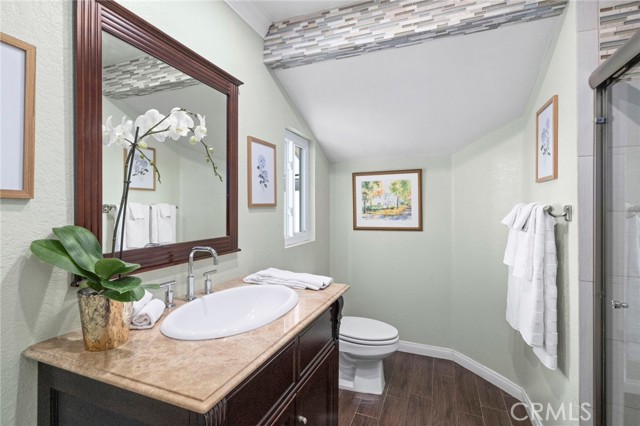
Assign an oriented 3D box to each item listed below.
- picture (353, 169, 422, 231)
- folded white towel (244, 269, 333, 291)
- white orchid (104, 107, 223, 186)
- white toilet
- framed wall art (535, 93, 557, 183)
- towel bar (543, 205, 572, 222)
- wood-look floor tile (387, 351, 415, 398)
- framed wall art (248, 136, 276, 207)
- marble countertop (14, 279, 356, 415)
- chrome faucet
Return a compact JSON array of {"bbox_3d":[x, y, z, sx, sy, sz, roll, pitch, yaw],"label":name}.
[{"bbox_3d":[0.585,-0.105,2.511,0.605,0.528,0.025,-1,1,23],"label":"picture"},{"bbox_3d":[-0.157,0.317,1.360,0.425,0.042,0.165,-1,1,23],"label":"folded white towel"},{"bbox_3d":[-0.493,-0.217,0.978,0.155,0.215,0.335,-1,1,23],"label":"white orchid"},{"bbox_3d":[0.199,0.878,2.025,0.700,0.700,0.390,-1,1,23],"label":"white toilet"},{"bbox_3d":[1.067,-0.332,1.345,0.022,0.366,0.285,-1,1,23],"label":"framed wall art"},{"bbox_3d":[1.061,-0.001,1.395,0.080,0.063,0.605,-1,1,23],"label":"towel bar"},{"bbox_3d":[0.635,1.224,2.171,0.144,0.010,0.649,-1,1,23],"label":"wood-look floor tile"},{"bbox_3d":[-0.339,-0.233,1.705,0.020,0.395,0.296,-1,1,23],"label":"framed wall art"},{"bbox_3d":[-0.308,0.357,1.037,0.583,0.028,0.890,-1,1,23],"label":"marble countertop"},{"bbox_3d":[-0.467,0.242,1.134,0.158,0.207,0.040,-1,1,23],"label":"chrome faucet"}]

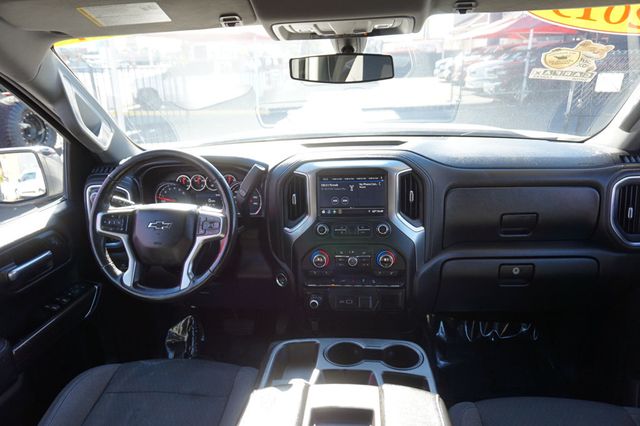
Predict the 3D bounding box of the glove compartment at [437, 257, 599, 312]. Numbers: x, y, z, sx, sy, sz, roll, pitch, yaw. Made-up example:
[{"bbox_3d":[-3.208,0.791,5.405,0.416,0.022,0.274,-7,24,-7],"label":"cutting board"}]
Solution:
[{"bbox_3d":[0.569,0.194,1.258,0.440,0.175,0.120,-1,16,4],"label":"glove compartment"}]

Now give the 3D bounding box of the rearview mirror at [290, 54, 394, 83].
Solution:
[{"bbox_3d":[0.055,-0.335,0.989,0.248,0.064,0.040,4,25,19],"label":"rearview mirror"}]

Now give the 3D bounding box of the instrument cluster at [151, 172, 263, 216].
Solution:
[{"bbox_3d":[-0.345,-0.051,1.320,0.330,0.140,0.080,-1,1,4],"label":"instrument cluster"}]

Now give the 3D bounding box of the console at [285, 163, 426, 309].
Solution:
[{"bbox_3d":[0.091,0.060,1.200,0.385,0.420,0.160,-1,4,4],"label":"console"}]

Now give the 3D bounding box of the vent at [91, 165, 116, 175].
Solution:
[{"bbox_3d":[-0.626,-0.126,1.245,0.075,0.033,0.030,-1,-6,4],"label":"vent"}]

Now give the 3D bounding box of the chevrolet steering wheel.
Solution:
[{"bbox_3d":[-0.402,0.034,1.120,0.380,0.380,0.100,-1,-4,4],"label":"chevrolet steering wheel"}]

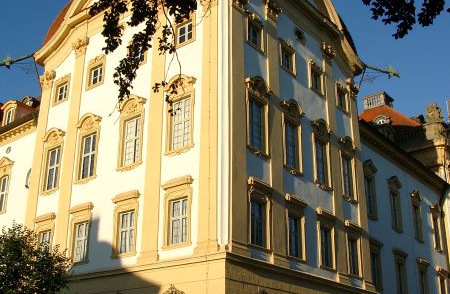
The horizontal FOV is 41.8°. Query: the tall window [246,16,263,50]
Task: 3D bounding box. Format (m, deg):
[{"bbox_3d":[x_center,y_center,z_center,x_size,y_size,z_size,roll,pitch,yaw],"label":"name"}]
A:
[{"bbox_3d":[1.630,-6.239,32.340,0.241,1.444,1.396,-16,-27,36],"label":"tall window"}]

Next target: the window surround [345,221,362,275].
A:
[{"bbox_3d":[7.568,6.117,34.770,0.400,3.080,2.150,-15,-26,35],"label":"window surround"}]

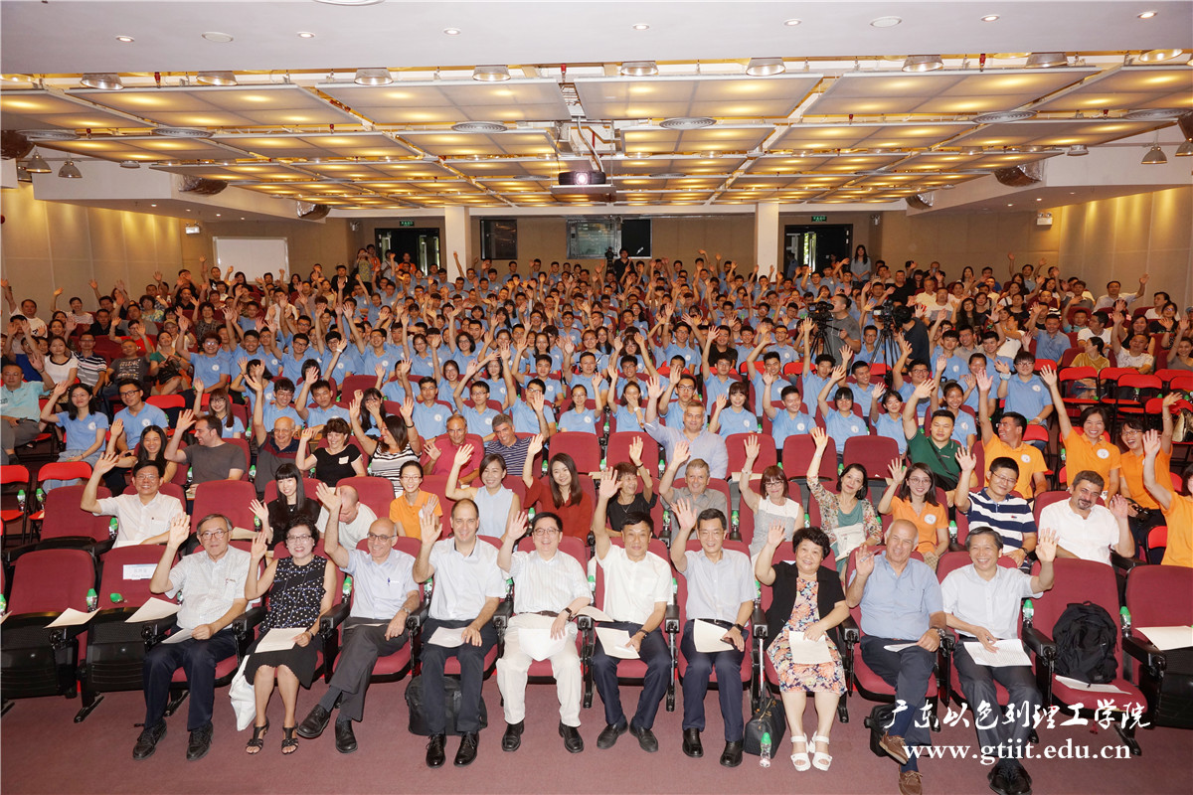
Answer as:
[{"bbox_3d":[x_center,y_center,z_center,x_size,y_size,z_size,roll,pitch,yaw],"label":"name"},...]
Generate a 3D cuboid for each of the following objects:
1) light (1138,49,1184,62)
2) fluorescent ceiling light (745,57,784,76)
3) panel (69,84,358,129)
[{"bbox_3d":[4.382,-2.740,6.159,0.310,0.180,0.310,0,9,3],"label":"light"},{"bbox_3d":[1.438,-2.854,6.758,0.320,0.170,0.320,0,8,3],"label":"fluorescent ceiling light"},{"bbox_3d":[-3.828,-3.009,8.235,2.234,0.060,1.696,0,8,3],"label":"panel"}]

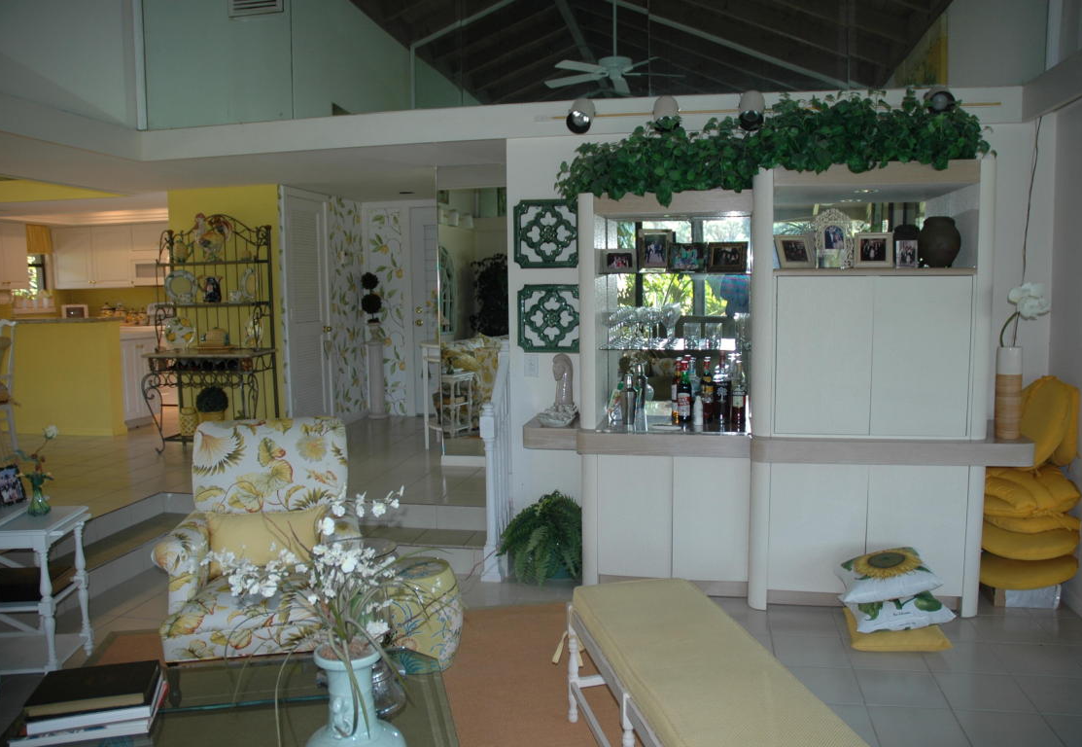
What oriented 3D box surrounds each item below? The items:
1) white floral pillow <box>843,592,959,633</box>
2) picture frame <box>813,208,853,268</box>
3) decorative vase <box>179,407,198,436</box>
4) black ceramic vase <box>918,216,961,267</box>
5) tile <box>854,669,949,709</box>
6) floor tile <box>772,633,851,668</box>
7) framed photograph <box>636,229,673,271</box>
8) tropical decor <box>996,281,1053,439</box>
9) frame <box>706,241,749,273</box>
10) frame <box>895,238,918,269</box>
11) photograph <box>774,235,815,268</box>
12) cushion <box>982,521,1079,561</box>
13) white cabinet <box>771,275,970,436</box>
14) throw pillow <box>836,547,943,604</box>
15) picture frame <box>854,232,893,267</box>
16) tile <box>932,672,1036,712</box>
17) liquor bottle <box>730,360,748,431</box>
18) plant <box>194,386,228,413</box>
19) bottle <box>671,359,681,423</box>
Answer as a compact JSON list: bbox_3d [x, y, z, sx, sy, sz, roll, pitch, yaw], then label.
[{"bbox_3d":[1.539,1.022,3.672,0.420,0.120,0.410,-9,6,4],"label":"white floral pillow"},{"bbox_3d":[1.384,-0.638,3.986,0.200,0.295,0.040,0,0,11],"label":"picture frame"},{"bbox_3d":[-2.822,0.390,6.748,0.143,0.210,0.143,0,7,11],"label":"decorative vase"},{"bbox_3d":[1.887,-0.619,3.978,0.196,0.248,0.196,0,7,11],"label":"black ceramic vase"},{"bbox_3d":[1.410,1.238,3.294,0.316,0.010,0.316,0,7,11],"label":"tile"},{"bbox_3d":[1.154,1.201,3.617,0.320,0.010,0.320,0,6,11],"label":"floor tile"},{"bbox_3d":[0.590,-0.638,4.335,0.173,0.208,0.040,-1,-1,3],"label":"framed photograph"},{"bbox_3d":[2.256,-0.057,3.937,0.255,0.733,0.165,2,7,24],"label":"tropical decor"},{"bbox_3d":[0.982,-0.607,4.428,0.205,0.161,0.030,1,-3,17],"label":"frame"},{"bbox_3d":[1.787,-0.579,4.102,0.103,0.140,0.030,1,-3,14],"label":"frame"},{"bbox_3d":[1.214,-0.579,4.024,0.200,0.170,0.050,-3,-9,-15],"label":"photograph"},{"bbox_3d":[2.306,0.791,4.109,0.470,0.140,0.470,0,7,11],"label":"cushion"},{"bbox_3d":[1.607,-0.109,4.255,0.908,0.782,0.540,0,7,9],"label":"white cabinet"},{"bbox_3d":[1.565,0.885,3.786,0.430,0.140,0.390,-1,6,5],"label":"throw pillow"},{"bbox_3d":[1.564,-0.581,3.958,0.195,0.175,0.040,0,-2,15],"label":"picture frame"},{"bbox_3d":[1.691,1.223,3.208,0.320,0.010,0.320,0,6,11],"label":"tile"},{"bbox_3d":[0.991,0.112,4.211,0.074,0.354,0.074,0,7,11],"label":"liquor bottle"},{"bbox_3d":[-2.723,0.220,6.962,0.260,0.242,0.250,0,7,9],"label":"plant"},{"bbox_3d":[0.757,0.088,4.628,0.078,0.344,0.078,0,7,9],"label":"bottle"}]

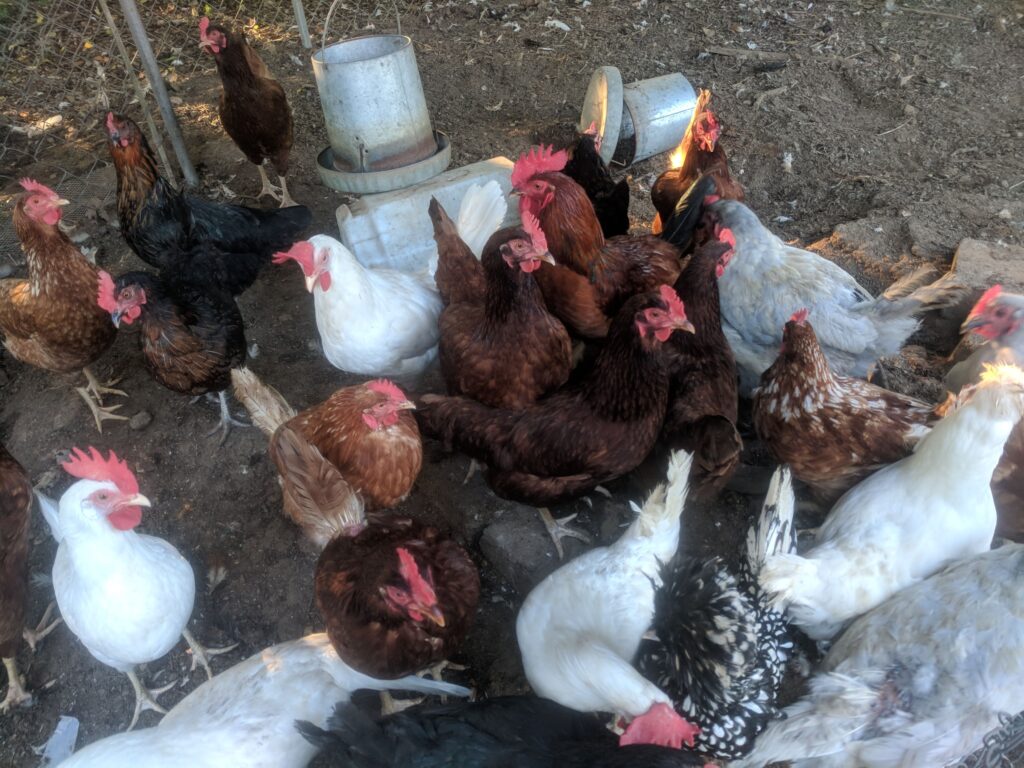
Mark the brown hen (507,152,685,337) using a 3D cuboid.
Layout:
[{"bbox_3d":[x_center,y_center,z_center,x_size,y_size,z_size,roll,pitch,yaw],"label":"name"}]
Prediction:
[{"bbox_3d":[0.178,-0.238,1.481,0.406,0.484,0.198,-9,38,-2],"label":"brown hen"}]

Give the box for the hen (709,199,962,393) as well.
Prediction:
[{"bbox_3d":[0.555,-0.115,1.354,0.426,0.380,0.208,7,40,18],"label":"hen"}]

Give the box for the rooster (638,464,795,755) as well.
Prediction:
[{"bbox_3d":[0.253,0.292,0.941,0.187,0.343,0.333,7,40,18],"label":"rooster"}]

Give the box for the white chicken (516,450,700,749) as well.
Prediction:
[{"bbox_3d":[0.124,0.280,0.968,0.208,0.354,0.333,17,44,29],"label":"white chicken"}]

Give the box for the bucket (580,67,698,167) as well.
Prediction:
[{"bbox_3d":[0.385,-0.813,2.317,0.281,0.281,0.281,-10,37,-12],"label":"bucket"}]

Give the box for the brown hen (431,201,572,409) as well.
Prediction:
[{"bbox_3d":[-0.051,-0.125,1.429,0.198,0.421,0.354,-27,42,-23],"label":"brown hen"}]

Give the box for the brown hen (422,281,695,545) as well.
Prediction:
[{"bbox_3d":[0.067,0.057,1.121,0.390,0.410,0.210,-5,40,0],"label":"brown hen"}]

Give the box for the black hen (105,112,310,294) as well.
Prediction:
[{"bbox_3d":[-0.613,-0.336,1.619,0.430,0.440,0.210,1,41,7],"label":"black hen"}]

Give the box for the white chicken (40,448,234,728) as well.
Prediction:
[{"bbox_3d":[-0.534,0.268,1.033,0.312,0.421,0.198,22,46,33],"label":"white chicken"}]

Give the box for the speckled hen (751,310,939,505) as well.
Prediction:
[{"bbox_3d":[0.466,0.062,1.090,0.360,0.395,0.200,10,42,16],"label":"speckled hen"}]

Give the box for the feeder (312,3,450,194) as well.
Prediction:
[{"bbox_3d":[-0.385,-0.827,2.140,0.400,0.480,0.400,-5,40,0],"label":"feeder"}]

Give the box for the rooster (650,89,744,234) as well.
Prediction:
[{"bbox_3d":[0.372,-0.436,1.653,0.210,0.430,0.370,-2,41,3],"label":"rooster"}]

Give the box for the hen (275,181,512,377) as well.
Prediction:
[{"bbox_3d":[-0.178,-0.165,1.426,0.390,0.380,0.210,-29,46,-26],"label":"hen"}]

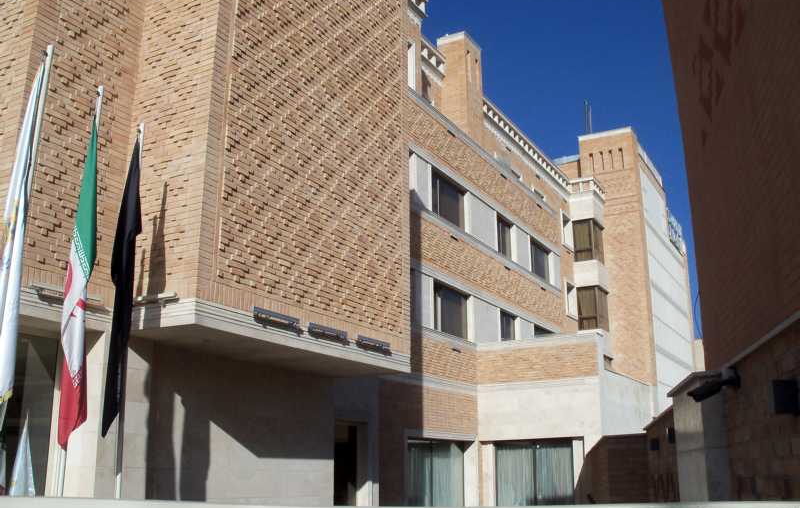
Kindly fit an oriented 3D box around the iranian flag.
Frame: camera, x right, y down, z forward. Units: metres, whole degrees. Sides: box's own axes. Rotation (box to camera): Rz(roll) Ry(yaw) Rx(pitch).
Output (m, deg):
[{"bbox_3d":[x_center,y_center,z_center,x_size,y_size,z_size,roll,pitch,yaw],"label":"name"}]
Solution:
[{"bbox_3d":[-2.911,0.169,7.389,0.330,3.112,0.260,6,-17,-21],"label":"iranian flag"}]

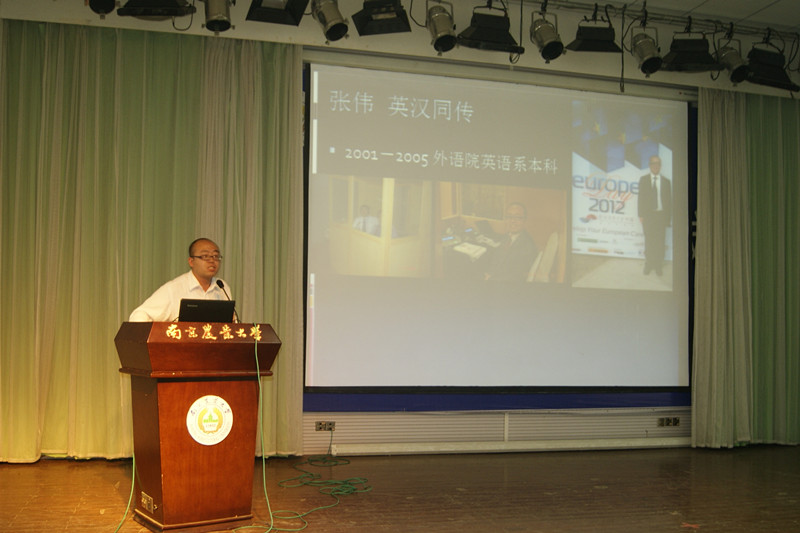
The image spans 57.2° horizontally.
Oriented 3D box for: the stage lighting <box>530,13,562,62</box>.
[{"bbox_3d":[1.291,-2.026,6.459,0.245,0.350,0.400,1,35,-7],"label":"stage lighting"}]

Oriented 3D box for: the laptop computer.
[{"bbox_3d":[-1.263,0.330,4.670,0.337,0.225,0.290,4,-5,-32],"label":"laptop computer"}]

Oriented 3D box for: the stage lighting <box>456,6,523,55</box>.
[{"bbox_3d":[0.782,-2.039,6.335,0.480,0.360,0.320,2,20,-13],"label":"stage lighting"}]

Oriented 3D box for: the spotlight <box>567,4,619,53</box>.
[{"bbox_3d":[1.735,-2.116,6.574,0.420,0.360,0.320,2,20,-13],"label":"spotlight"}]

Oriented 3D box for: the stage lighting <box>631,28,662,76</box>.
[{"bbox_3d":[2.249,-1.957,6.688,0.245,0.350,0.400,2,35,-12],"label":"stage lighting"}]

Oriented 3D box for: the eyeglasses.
[{"bbox_3d":[-1.228,-0.052,4.660,0.142,0.042,0.140,5,-6,-40],"label":"eyeglasses"}]

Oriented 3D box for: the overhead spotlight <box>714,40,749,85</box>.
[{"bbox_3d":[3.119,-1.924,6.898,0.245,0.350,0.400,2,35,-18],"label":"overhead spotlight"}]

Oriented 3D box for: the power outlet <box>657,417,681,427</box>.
[{"bbox_3d":[2.666,1.546,7.274,0.258,0.086,0.020,2,-5,-14],"label":"power outlet"}]

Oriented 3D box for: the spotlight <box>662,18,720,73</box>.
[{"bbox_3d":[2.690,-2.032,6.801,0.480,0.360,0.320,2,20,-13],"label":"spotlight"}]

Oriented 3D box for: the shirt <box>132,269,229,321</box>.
[{"bbox_3d":[-1.425,0.333,4.780,0.550,0.640,0.400,4,-5,-32],"label":"shirt"}]

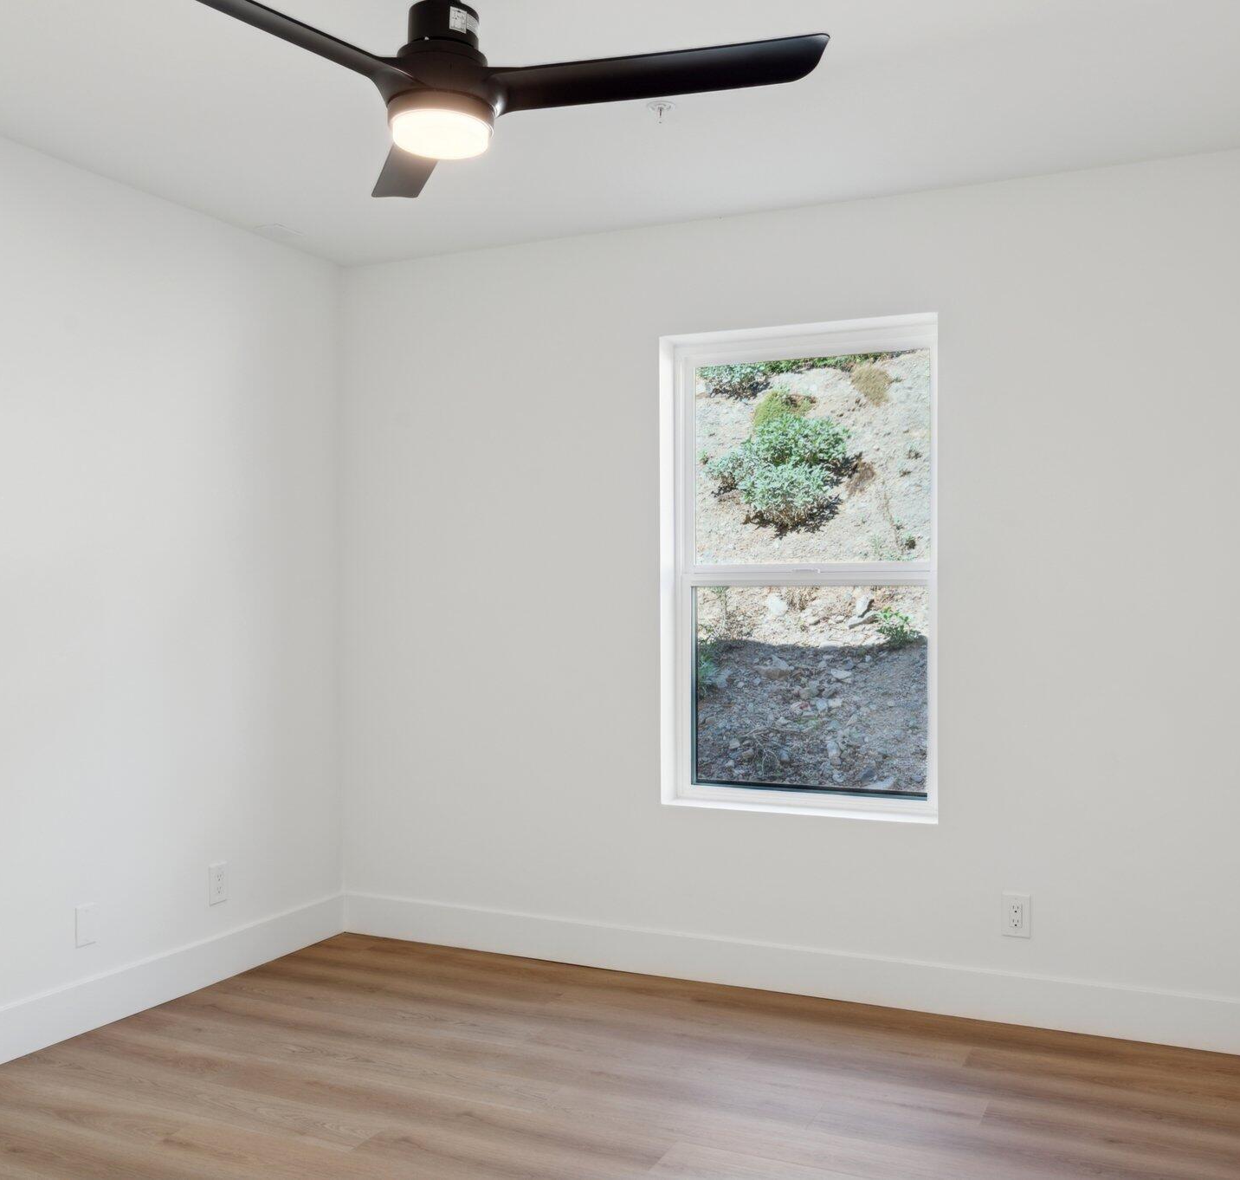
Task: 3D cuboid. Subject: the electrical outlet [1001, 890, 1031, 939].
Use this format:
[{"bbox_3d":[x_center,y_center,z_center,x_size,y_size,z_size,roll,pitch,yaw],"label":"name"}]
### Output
[{"bbox_3d":[1.140,0.938,3.400,0.078,0.125,0.009,0,0,23],"label":"electrical outlet"}]

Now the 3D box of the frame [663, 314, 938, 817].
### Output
[{"bbox_3d":[0.562,-0.062,3.723,0.882,1.513,0.130,0,0,23],"label":"frame"}]

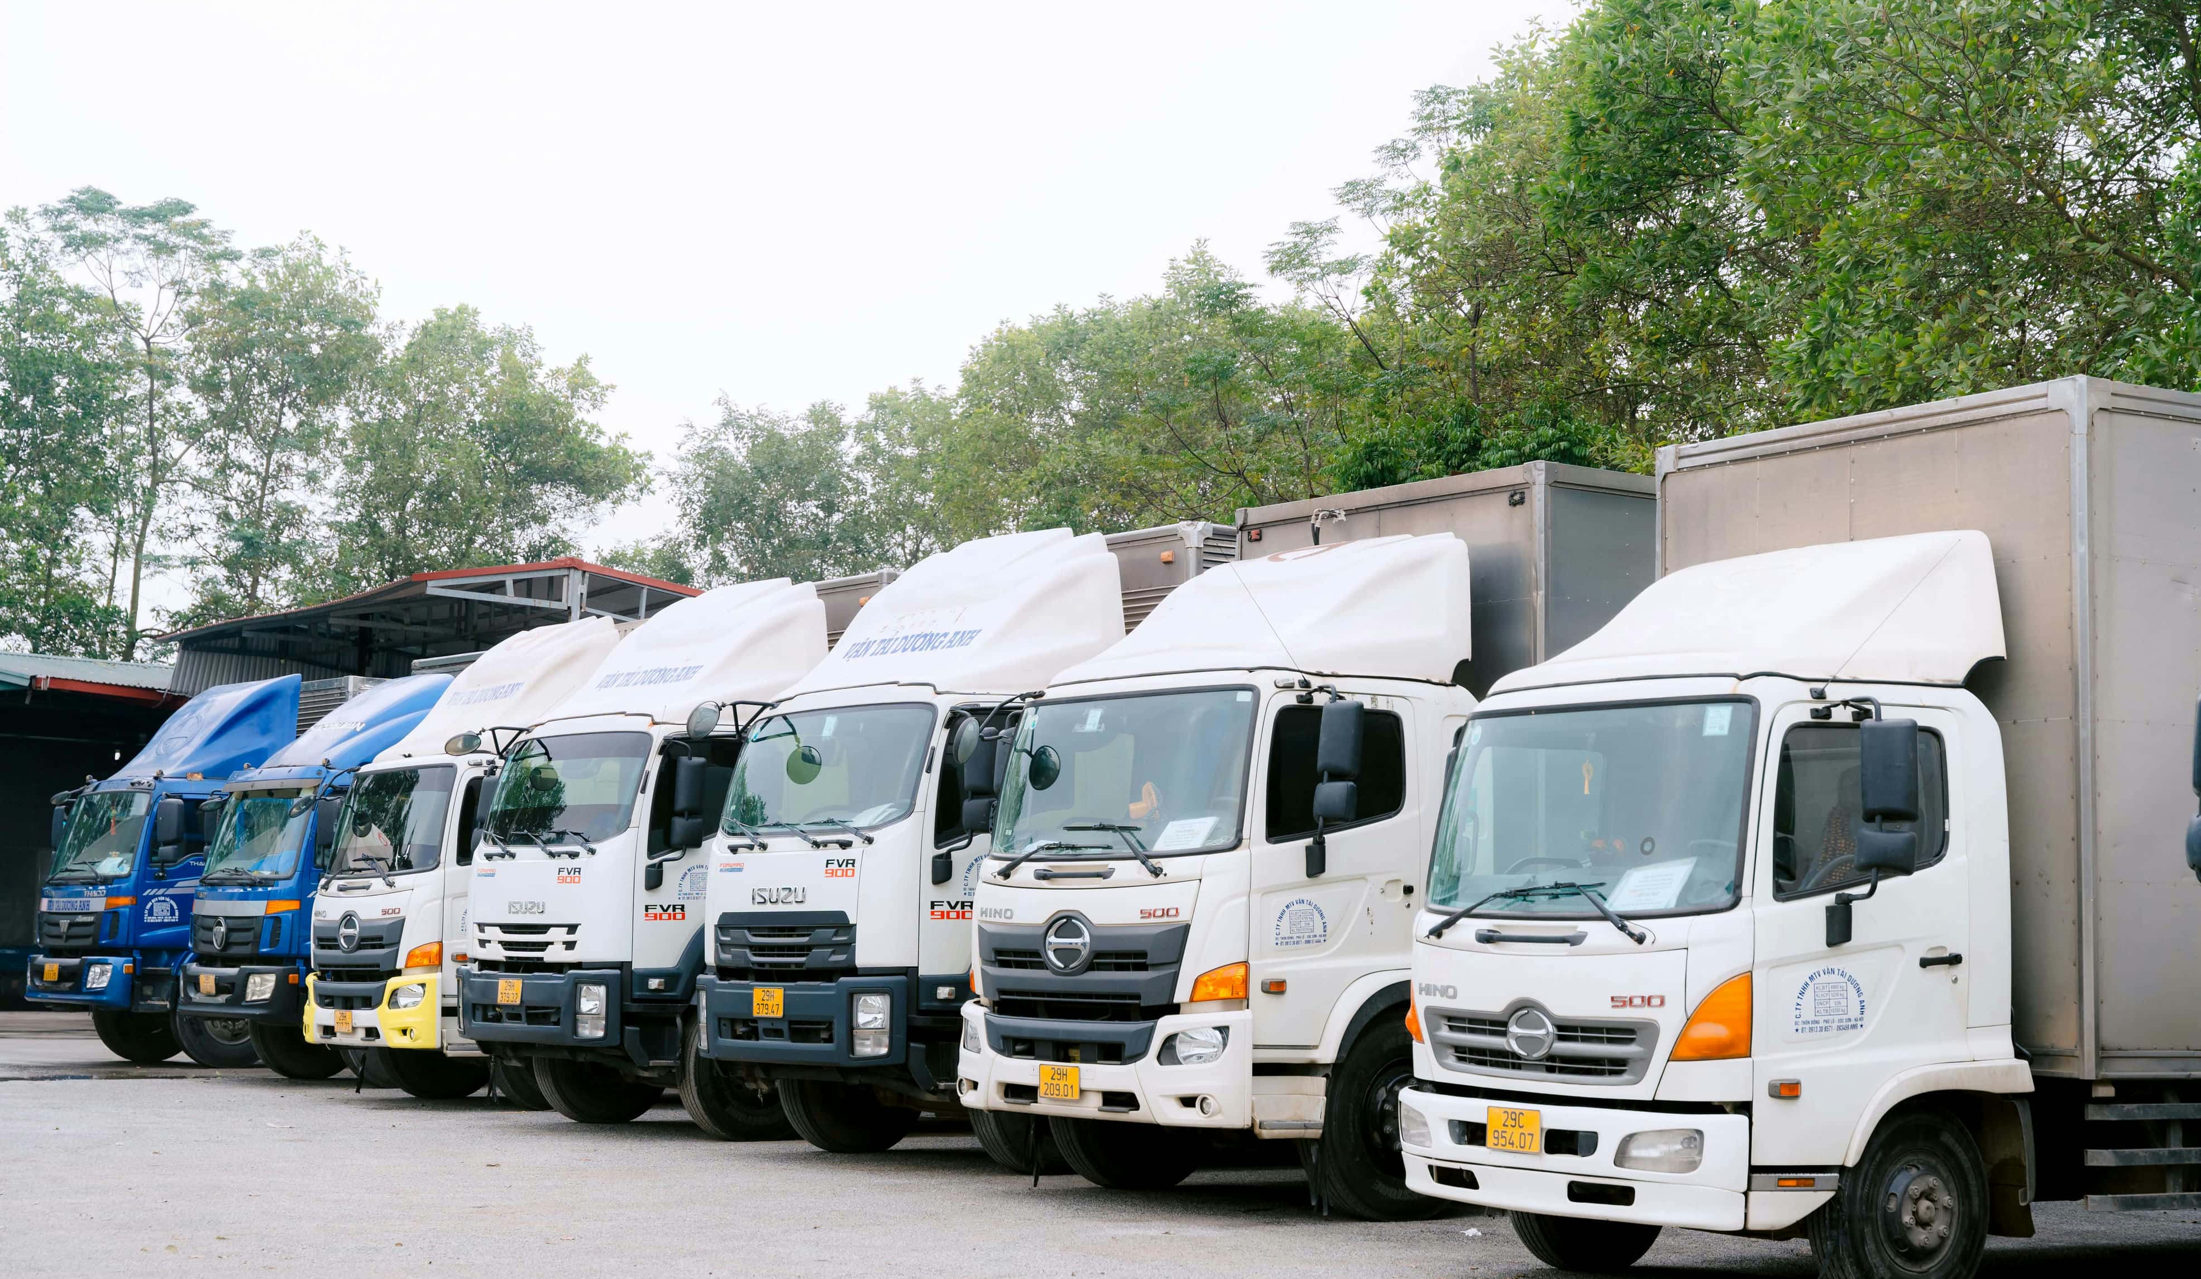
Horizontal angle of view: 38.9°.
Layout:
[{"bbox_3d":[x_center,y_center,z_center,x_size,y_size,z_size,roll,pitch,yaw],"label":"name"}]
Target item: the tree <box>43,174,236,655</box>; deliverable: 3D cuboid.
[{"bbox_3d":[-17.424,-0.823,55.273,3.583,14.619,3.583,1,-6,0],"label":"tree"}]

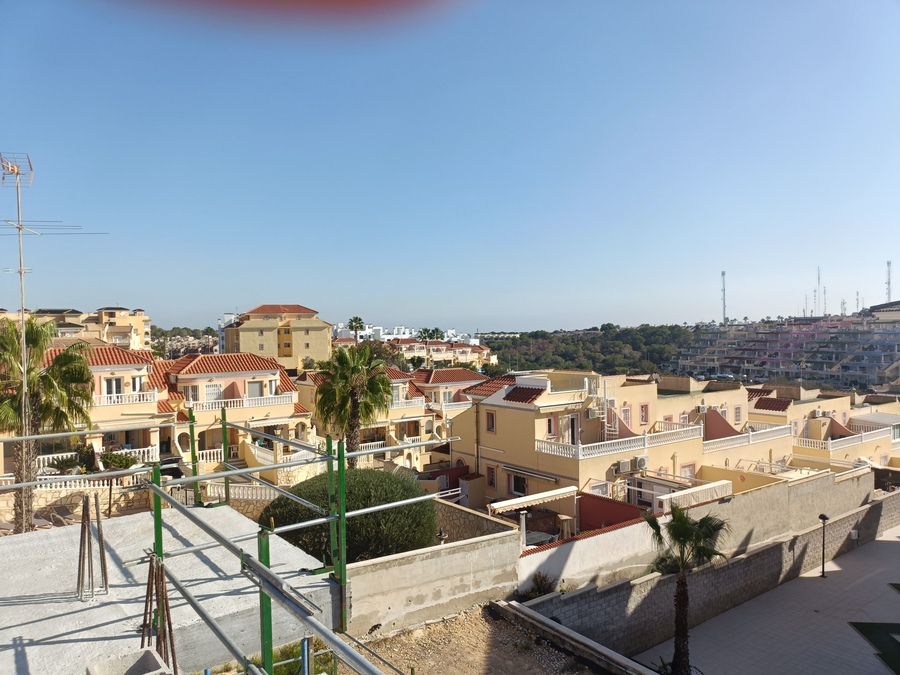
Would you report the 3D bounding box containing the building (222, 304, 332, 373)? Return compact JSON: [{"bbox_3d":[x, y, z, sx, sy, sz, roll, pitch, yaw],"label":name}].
[{"bbox_3d":[-36.861,0.184,139.000,20.500,13.800,14.000,-1,0,-24],"label":"building"}]

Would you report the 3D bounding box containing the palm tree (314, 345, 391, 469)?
[{"bbox_3d":[-5.207,4.073,35.000,3.950,7.600,3.950,-1,0,-9],"label":"palm tree"}]

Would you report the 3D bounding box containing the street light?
[{"bbox_3d":[17.578,9.763,30.550,0.450,3.000,0.450,0,0,33],"label":"street light"}]

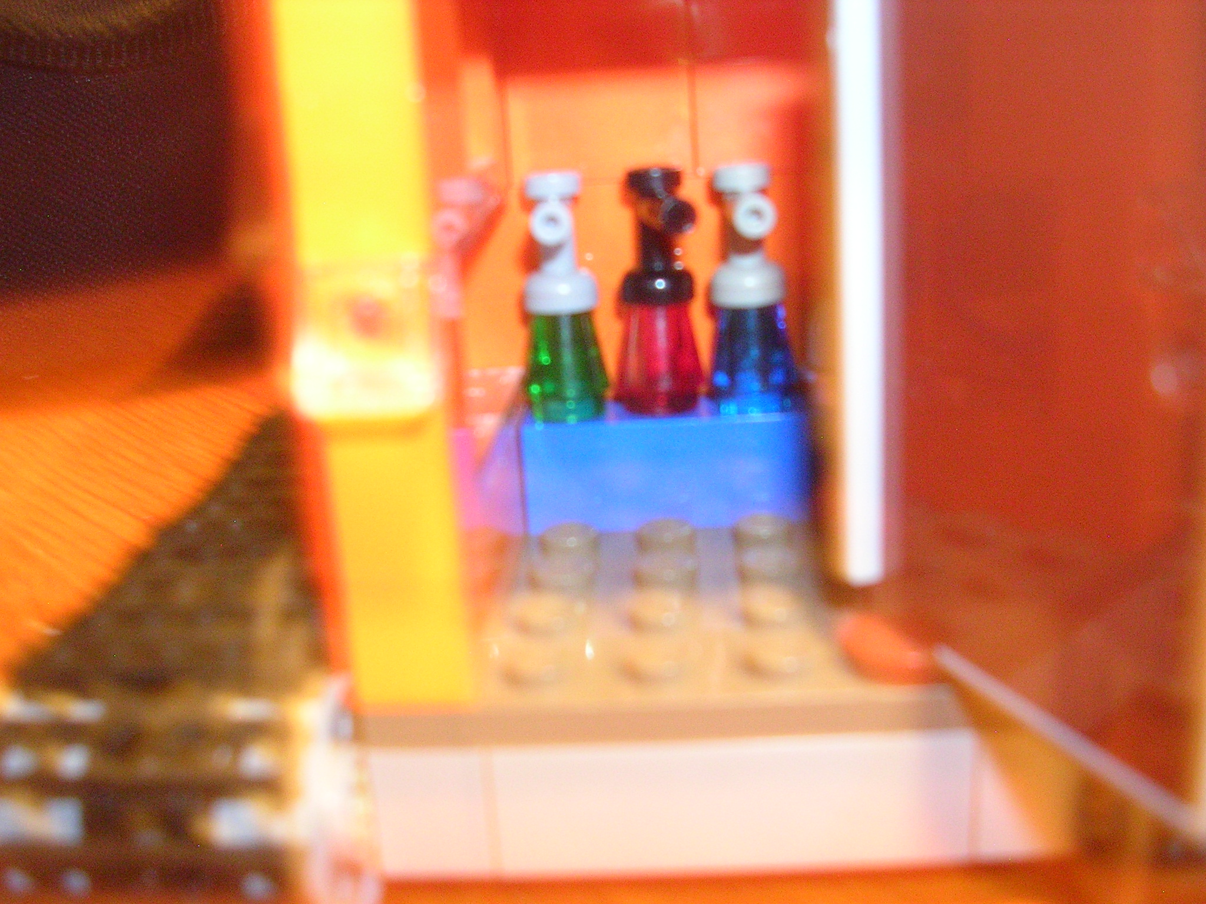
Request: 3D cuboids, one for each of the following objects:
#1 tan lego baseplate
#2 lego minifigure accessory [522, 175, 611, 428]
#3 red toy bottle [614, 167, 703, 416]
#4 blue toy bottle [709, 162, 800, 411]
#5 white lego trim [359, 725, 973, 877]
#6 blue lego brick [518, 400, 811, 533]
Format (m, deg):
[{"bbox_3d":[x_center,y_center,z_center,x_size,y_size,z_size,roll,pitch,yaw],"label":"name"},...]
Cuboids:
[{"bbox_3d":[0.006,0.010,0.106,0.042,0.005,0.044,-3,16,5],"label":"tan lego baseplate"},{"bbox_3d":[-0.003,-0.013,0.113,0.008,0.021,0.009,-3,16,4],"label":"lego minifigure accessory"},{"bbox_3d":[0.005,-0.013,0.113,0.008,0.021,0.009,-11,17,-20],"label":"red toy bottle"},{"bbox_3d":[0.013,-0.014,0.112,0.008,0.021,0.009,-4,16,1],"label":"blue toy bottle"},{"bbox_3d":[0.004,0.022,0.090,0.041,0.010,0.008,-3,16,5],"label":"white lego trim"},{"bbox_3d":[0.006,0.000,0.117,0.024,0.011,0.008,-3,16,5],"label":"blue lego brick"}]

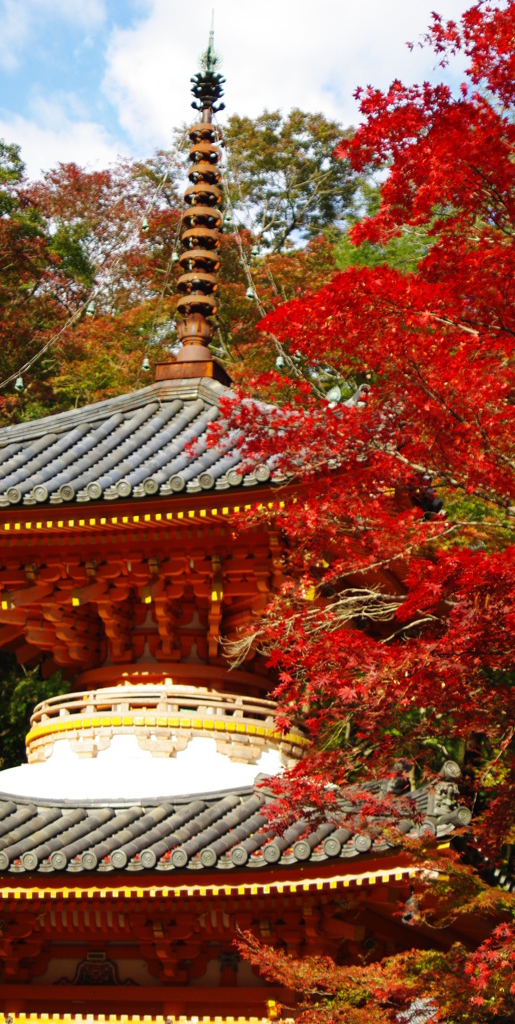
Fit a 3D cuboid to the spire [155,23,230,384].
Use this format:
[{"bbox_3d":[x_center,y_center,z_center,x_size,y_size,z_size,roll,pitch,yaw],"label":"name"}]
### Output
[{"bbox_3d":[-0.638,-3.652,25.170,0.668,4.844,0.668,-3,-19,17],"label":"spire"}]

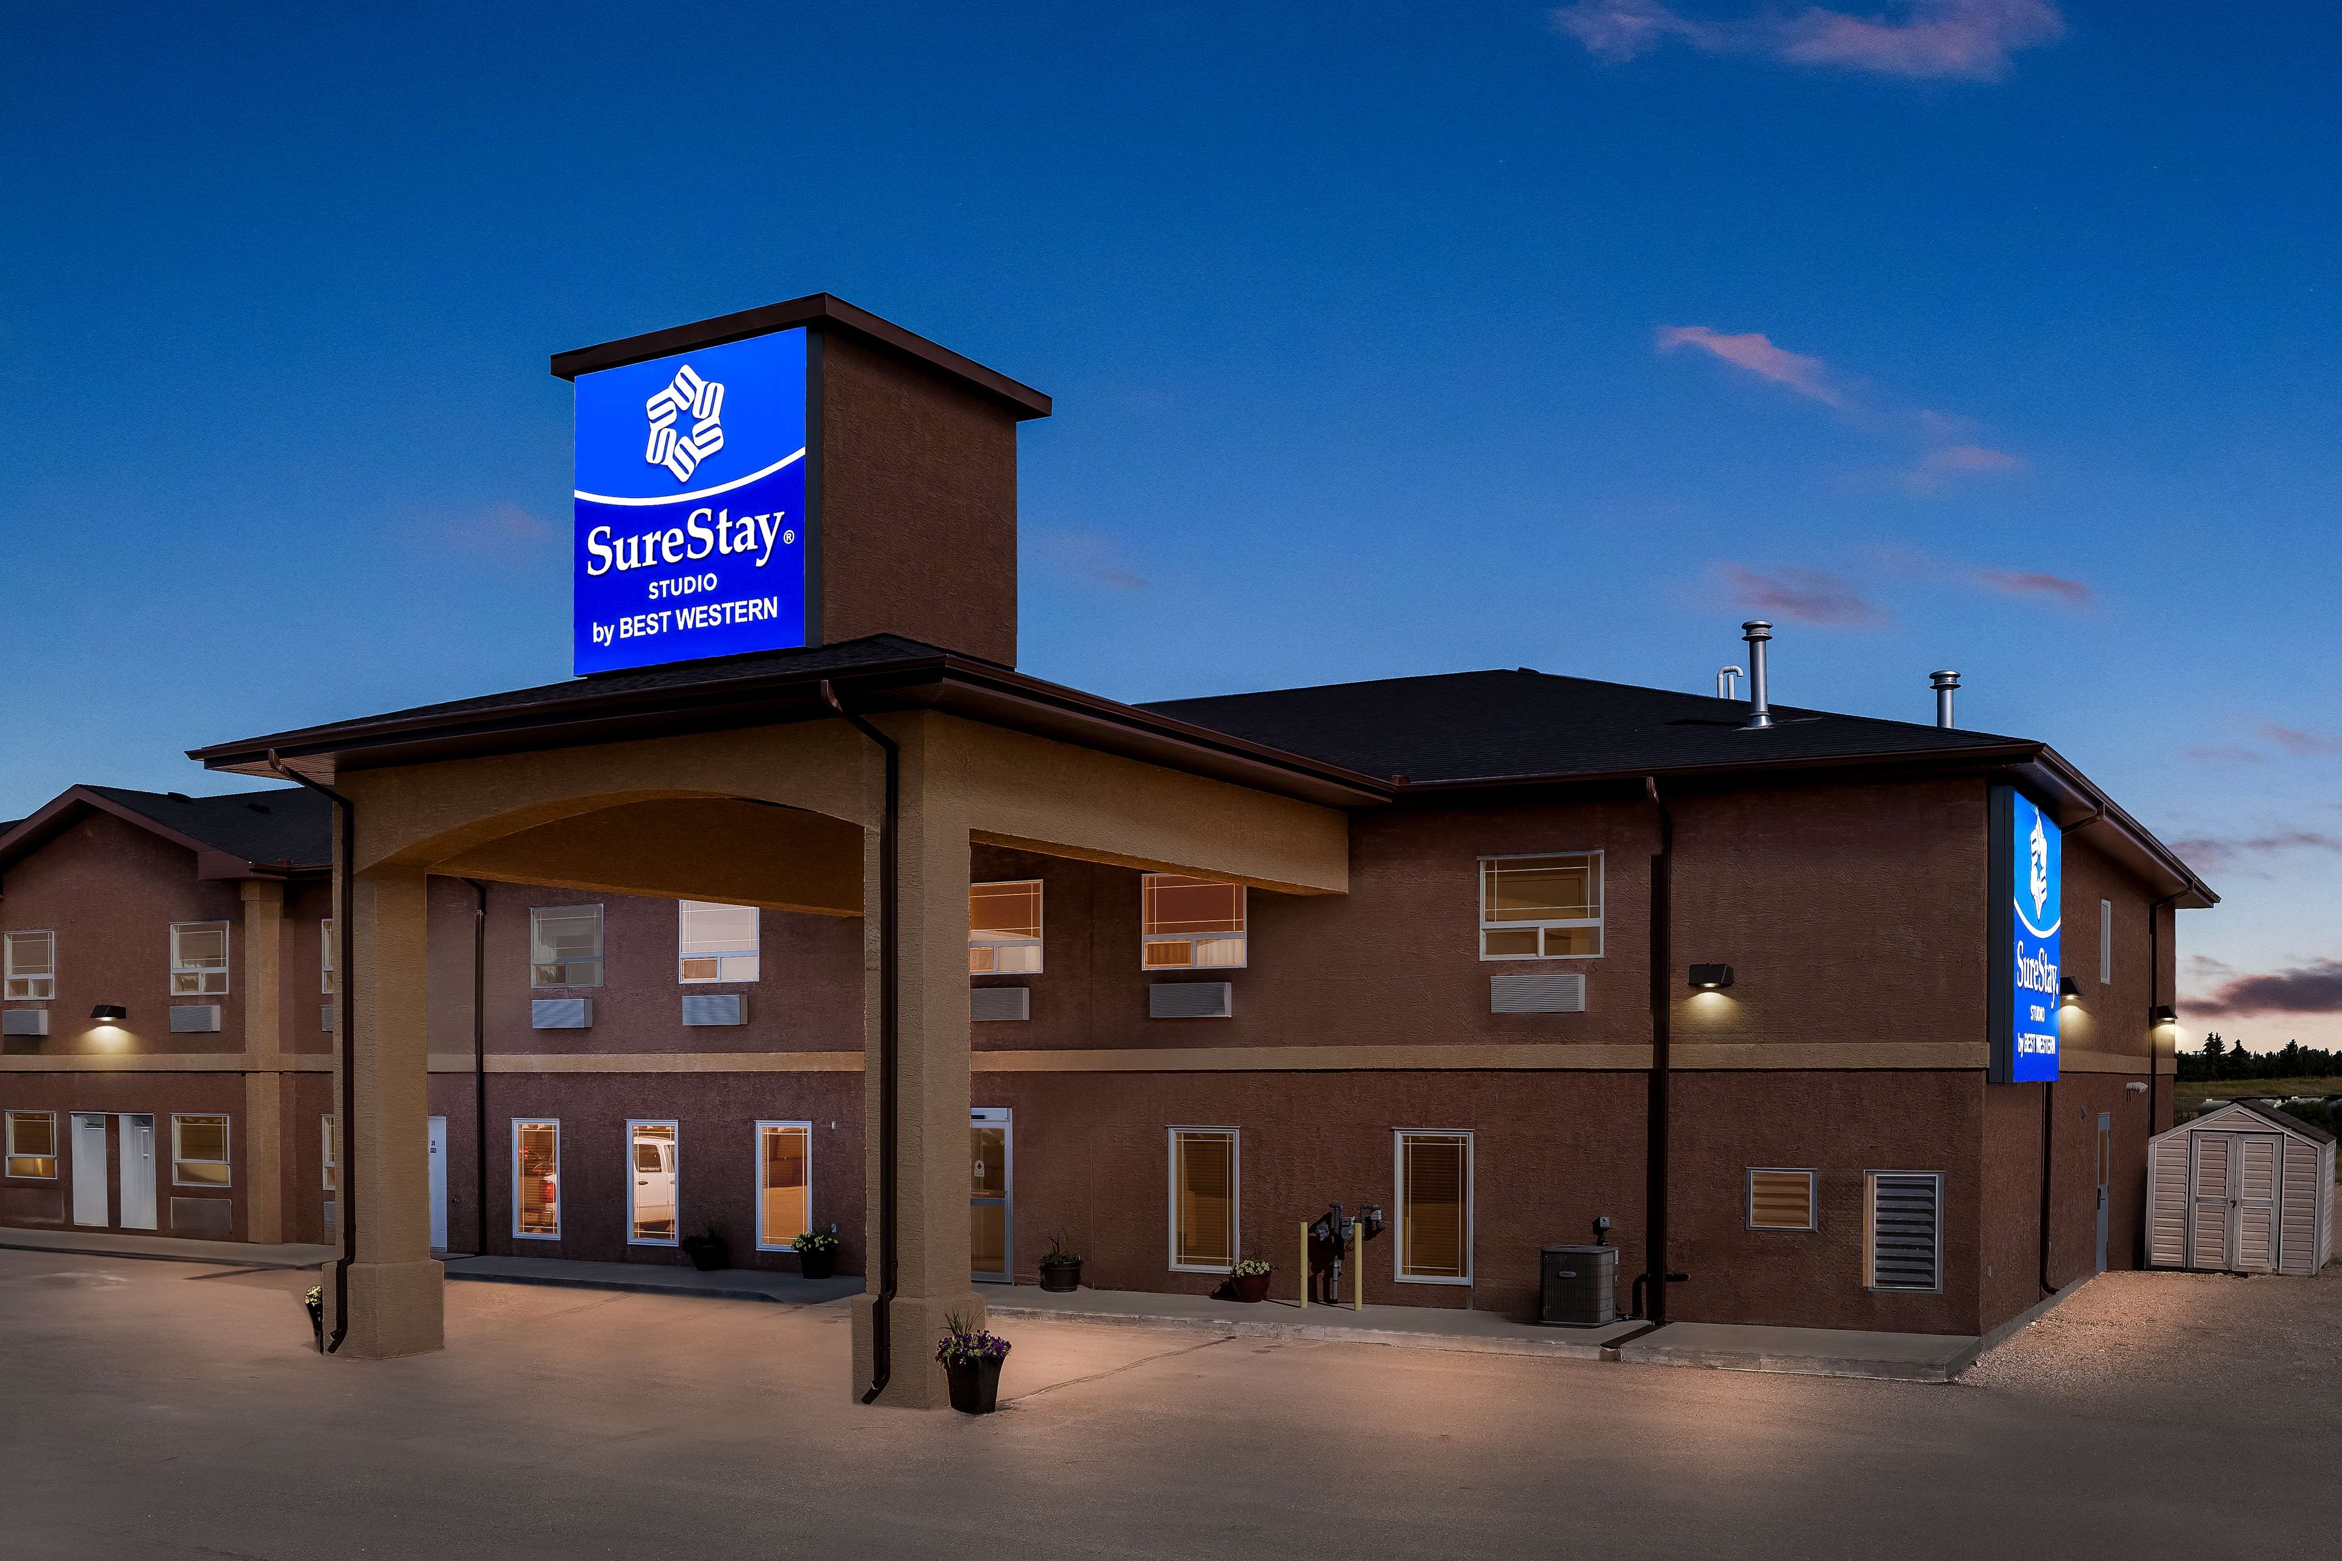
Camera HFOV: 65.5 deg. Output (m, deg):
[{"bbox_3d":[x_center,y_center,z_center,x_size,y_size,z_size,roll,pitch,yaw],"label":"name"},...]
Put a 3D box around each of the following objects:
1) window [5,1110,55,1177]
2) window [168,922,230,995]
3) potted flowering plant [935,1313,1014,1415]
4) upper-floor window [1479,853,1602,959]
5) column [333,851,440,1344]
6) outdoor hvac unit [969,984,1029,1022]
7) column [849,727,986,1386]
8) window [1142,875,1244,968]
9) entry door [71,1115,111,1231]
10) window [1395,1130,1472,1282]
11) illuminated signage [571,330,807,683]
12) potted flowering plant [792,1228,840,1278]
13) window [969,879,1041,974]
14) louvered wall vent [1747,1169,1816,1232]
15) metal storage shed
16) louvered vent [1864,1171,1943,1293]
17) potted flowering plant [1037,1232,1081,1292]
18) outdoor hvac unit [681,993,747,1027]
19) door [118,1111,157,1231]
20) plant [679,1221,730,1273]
[{"bbox_3d":[-20.589,6.586,32.905,1.470,1.220,0.120,-2,-5,25],"label":"window"},{"bbox_3d":[-16.547,3.050,31.057,1.480,1.240,0.120,-2,-5,25],"label":"window"},{"bbox_3d":[-1.714,5.049,15.800,0.620,0.840,0.600,-2,-4,26],"label":"potted flowering plant"},{"bbox_3d":[4.106,1.409,20.285,1.337,1.159,0.120,-2,-5,27],"label":"upper-floor window"},{"bbox_3d":[-7.894,3.228,18.300,0.760,4.830,0.760,-3,-5,30],"label":"column"},{"bbox_3d":[-2.403,3.011,24.493,1.050,0.430,0.190,-2,-5,25],"label":"outdoor hvac unit"},{"bbox_3d":[-2.157,2.310,15.600,0.780,5.700,0.780,-3,-5,30],"label":"column"},{"bbox_3d":[0.270,1.718,22.076,1.323,1.154,0.120,-2,-5,27],"label":"window"},{"bbox_3d":[-18.924,6.829,31.903,0.980,2.030,0.080,-2,-4,26],"label":"entry door"},{"bbox_3d":[3.178,5.163,22.035,0.940,1.840,0.120,-2,-5,25],"label":"window"},{"bbox_3d":[-4.654,-2.630,17.550,2.850,2.980,0.250,-2,-5,28],"label":"illuminated signage"},{"bbox_3d":[-4.845,6.455,24.800,0.620,0.670,0.600,0,-3,0],"label":"potted flowering plant"},{"bbox_3d":[-2.333,1.980,24.324,1.460,1.230,0.100,-2,-4,26],"label":"window"},{"bbox_3d":[6.667,4.586,19.900,0.740,0.680,0.100,-3,-5,28],"label":"louvered wall vent"},{"bbox_3d":[15.279,5.743,26.000,2.130,2.250,1.950,-3,-5,34],"label":"metal storage shed"},{"bbox_3d":[7.982,4.917,19.837,0.790,1.320,0.120,-2,-5,25],"label":"louvered vent"},{"bbox_3d":[-1.467,6.286,23.750,0.540,0.760,0.540,0,-5,0],"label":"potted flowering plant"},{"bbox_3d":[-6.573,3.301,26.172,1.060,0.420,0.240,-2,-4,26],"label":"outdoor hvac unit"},{"bbox_3d":[-17.986,6.826,31.715,0.970,2.050,0.100,-2,-5,25],"label":"door"},{"bbox_3d":[-6.575,6.586,25.700,0.620,0.670,0.600,0,-3,0],"label":"plant"}]

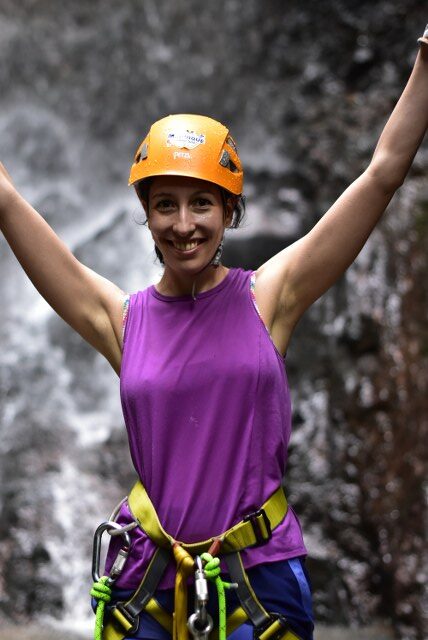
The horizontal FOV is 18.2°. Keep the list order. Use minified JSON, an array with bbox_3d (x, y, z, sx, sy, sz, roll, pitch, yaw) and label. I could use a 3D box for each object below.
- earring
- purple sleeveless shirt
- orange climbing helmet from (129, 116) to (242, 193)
[{"bbox_3d":[0.006,-0.120,2.400,0.022,0.052,0.012,9,0,-30],"label":"earring"},{"bbox_3d":[-0.015,0.193,2.420,0.355,0.570,0.240,-2,2,16],"label":"purple sleeveless shirt"},{"bbox_3d":[-0.050,-0.298,2.420,0.212,0.153,0.265,3,-1,7],"label":"orange climbing helmet"}]

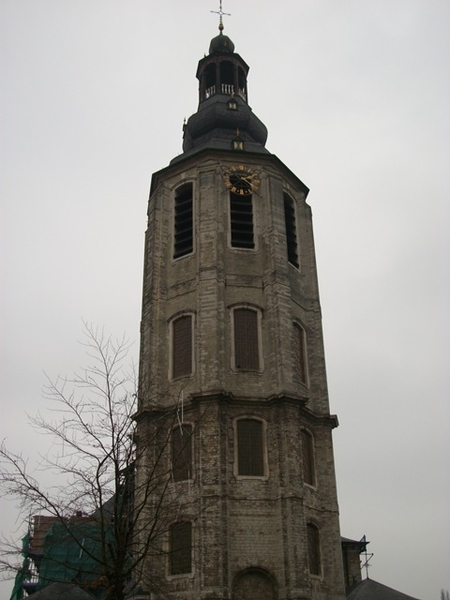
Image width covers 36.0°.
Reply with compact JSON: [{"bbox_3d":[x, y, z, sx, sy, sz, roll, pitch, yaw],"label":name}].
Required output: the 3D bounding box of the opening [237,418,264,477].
[{"bbox_3d":[1.207,6.905,32.399,1.245,2.686,0.300,4,-29,-9],"label":"opening"}]

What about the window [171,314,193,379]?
[{"bbox_3d":[-2.112,2.359,35.394,1.176,3.336,0.300,-19,-32,30],"label":"window"}]

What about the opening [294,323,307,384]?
[{"bbox_3d":[3.873,2.786,36.582,0.300,3.383,1.198,-19,-33,30],"label":"opening"}]

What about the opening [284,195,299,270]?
[{"bbox_3d":[3.799,-4.131,40.249,0.300,4.936,1.330,-19,-33,30],"label":"opening"}]

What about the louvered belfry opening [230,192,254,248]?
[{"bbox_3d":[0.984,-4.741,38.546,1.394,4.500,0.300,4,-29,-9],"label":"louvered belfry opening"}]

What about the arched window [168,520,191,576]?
[{"bbox_3d":[-1.905,11.037,30.929,1.200,2.244,0.300,-19,-32,30],"label":"arched window"}]

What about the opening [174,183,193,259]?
[{"bbox_3d":[-2.253,-4.471,38.944,1.248,4.932,0.350,-19,-32,30],"label":"opening"}]

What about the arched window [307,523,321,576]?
[{"bbox_3d":[4.028,11.436,31.948,0.300,2.229,1.196,-19,-33,30],"label":"arched window"}]

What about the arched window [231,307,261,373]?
[{"bbox_3d":[1.109,1.999,35.014,1.318,3.383,0.300,4,-29,-9],"label":"arched window"}]

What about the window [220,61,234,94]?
[{"bbox_3d":[0.153,-14.970,46.645,0.960,3.024,0.250,4,-28,-9],"label":"window"}]

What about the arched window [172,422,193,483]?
[{"bbox_3d":[-1.983,7.253,32.896,1.176,2.712,0.300,-19,-32,30],"label":"arched window"}]

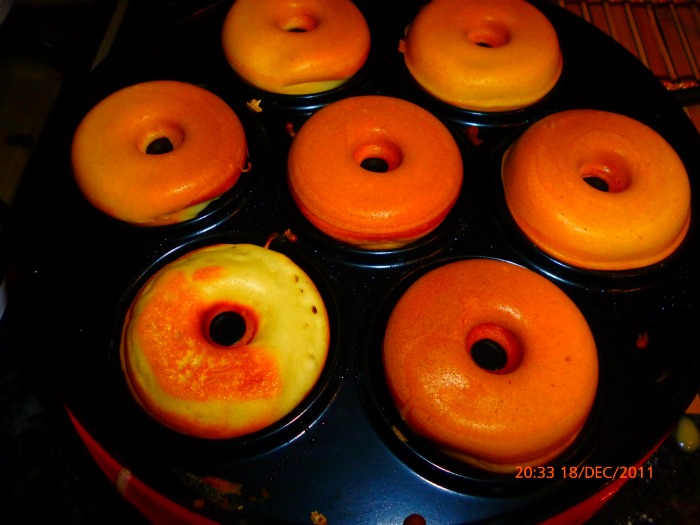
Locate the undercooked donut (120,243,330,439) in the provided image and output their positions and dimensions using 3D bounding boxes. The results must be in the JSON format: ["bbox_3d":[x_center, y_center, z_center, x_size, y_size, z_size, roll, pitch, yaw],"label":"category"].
[{"bbox_3d":[-0.043,0.025,0.201,0.073,0.028,0.073,1,60,-1],"label":"undercooked donut"}]

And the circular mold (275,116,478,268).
[{"bbox_3d":[0.011,-0.033,0.246,0.086,0.019,0.086,1,60,-1],"label":"circular mold"}]

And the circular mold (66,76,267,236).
[{"bbox_3d":[-0.080,-0.044,0.250,0.086,0.019,0.086,1,60,-1],"label":"circular mold"}]

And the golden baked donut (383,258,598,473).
[{"bbox_3d":[0.047,0.033,0.193,0.073,0.028,0.073,1,60,-1],"label":"golden baked donut"}]

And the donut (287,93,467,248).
[{"bbox_3d":[0.011,-0.039,0.237,0.073,0.028,0.073,1,60,-1],"label":"donut"}]

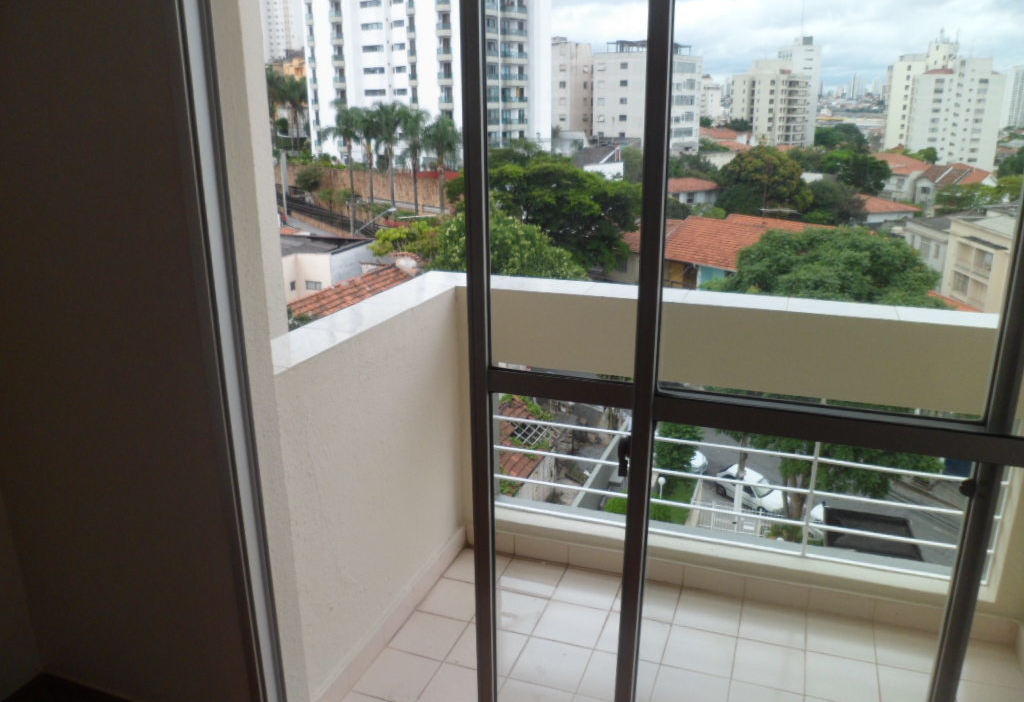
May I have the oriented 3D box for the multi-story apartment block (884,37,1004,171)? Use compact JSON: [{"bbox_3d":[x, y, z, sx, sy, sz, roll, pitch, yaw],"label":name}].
[{"bbox_3d":[131.457,-74.132,236.500,28.500,40.000,18.000,-3,16,-6],"label":"multi-story apartment block"}]

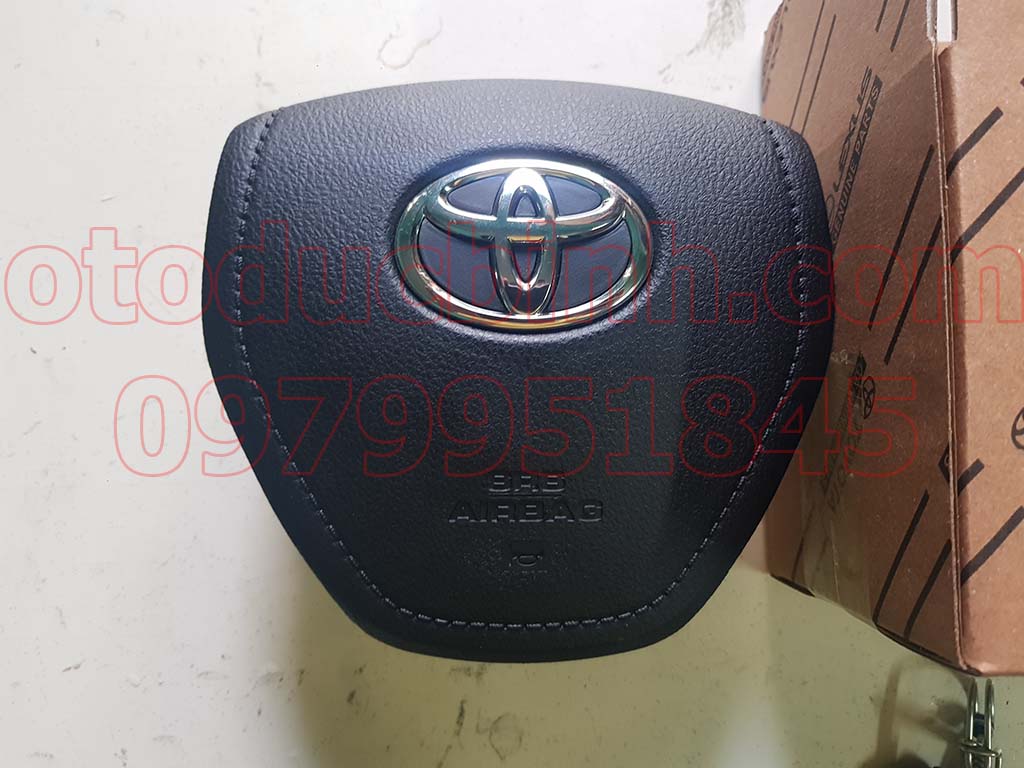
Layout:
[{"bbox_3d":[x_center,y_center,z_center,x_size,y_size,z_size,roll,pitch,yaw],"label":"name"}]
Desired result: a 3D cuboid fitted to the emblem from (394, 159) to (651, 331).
[{"bbox_3d":[0.003,-0.037,0.202,0.066,0.008,0.044,-1,87,0],"label":"emblem"}]

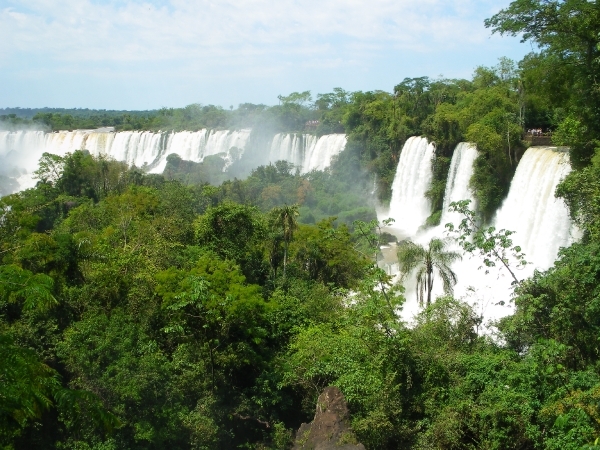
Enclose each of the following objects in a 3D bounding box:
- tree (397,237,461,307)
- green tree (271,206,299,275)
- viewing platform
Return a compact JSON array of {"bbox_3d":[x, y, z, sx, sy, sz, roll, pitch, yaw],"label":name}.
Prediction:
[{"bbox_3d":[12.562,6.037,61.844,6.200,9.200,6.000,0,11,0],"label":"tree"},{"bbox_3d":[-2.186,3.148,89.101,4.000,12.000,4.000,0,11,0],"label":"green tree"},{"bbox_3d":[50.663,-18.192,132.000,6.000,3.200,3.500,3,11,17],"label":"viewing platform"}]

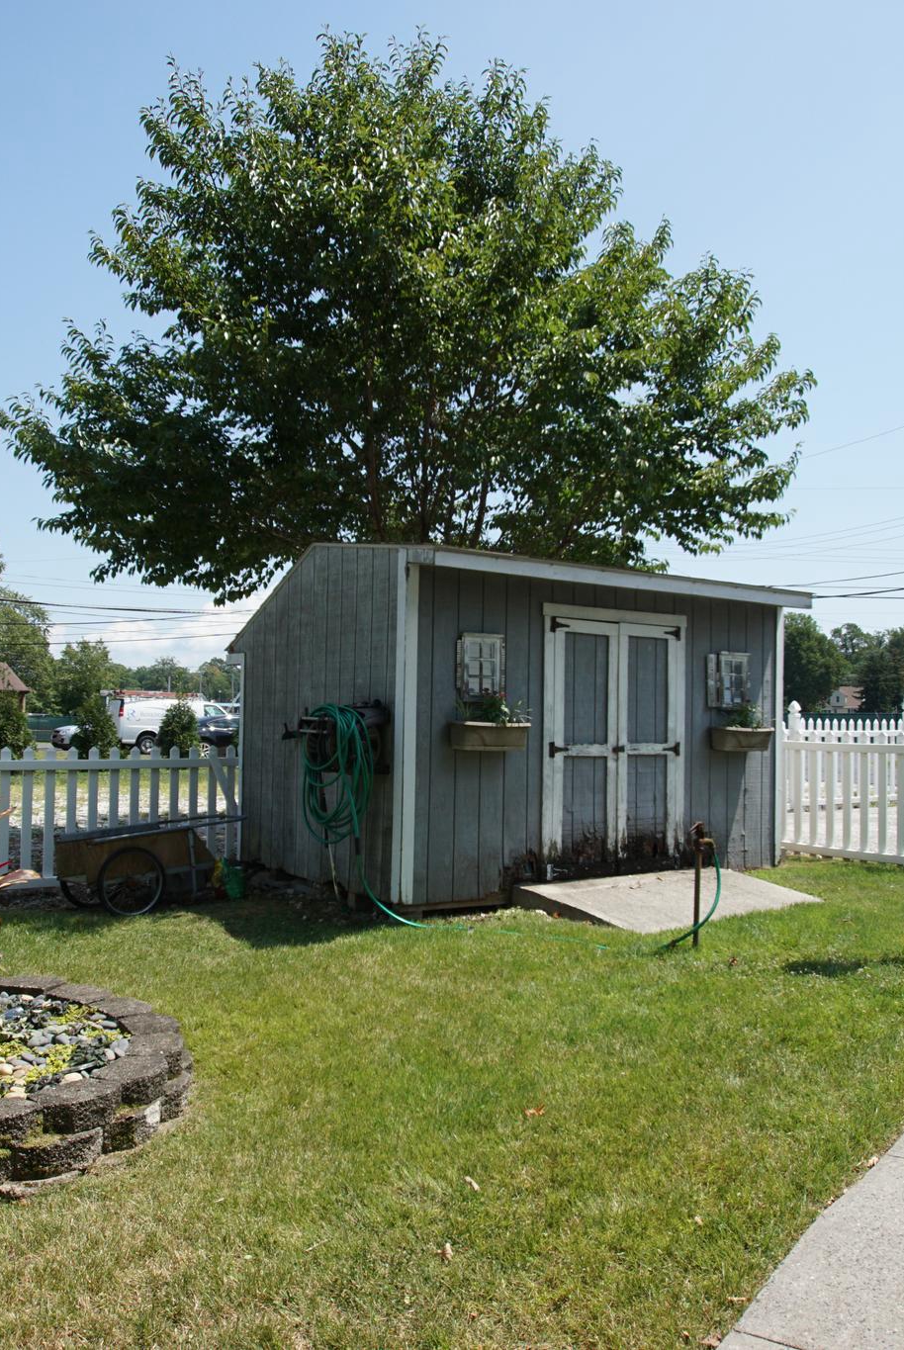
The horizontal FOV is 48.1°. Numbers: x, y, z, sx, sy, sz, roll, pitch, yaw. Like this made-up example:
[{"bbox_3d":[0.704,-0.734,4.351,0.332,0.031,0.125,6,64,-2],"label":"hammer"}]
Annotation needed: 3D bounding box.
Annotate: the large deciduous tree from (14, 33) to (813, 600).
[{"bbox_3d":[-0.350,-2.700,11.300,8.500,8.800,8.200,0,-1,0],"label":"large deciduous tree"}]

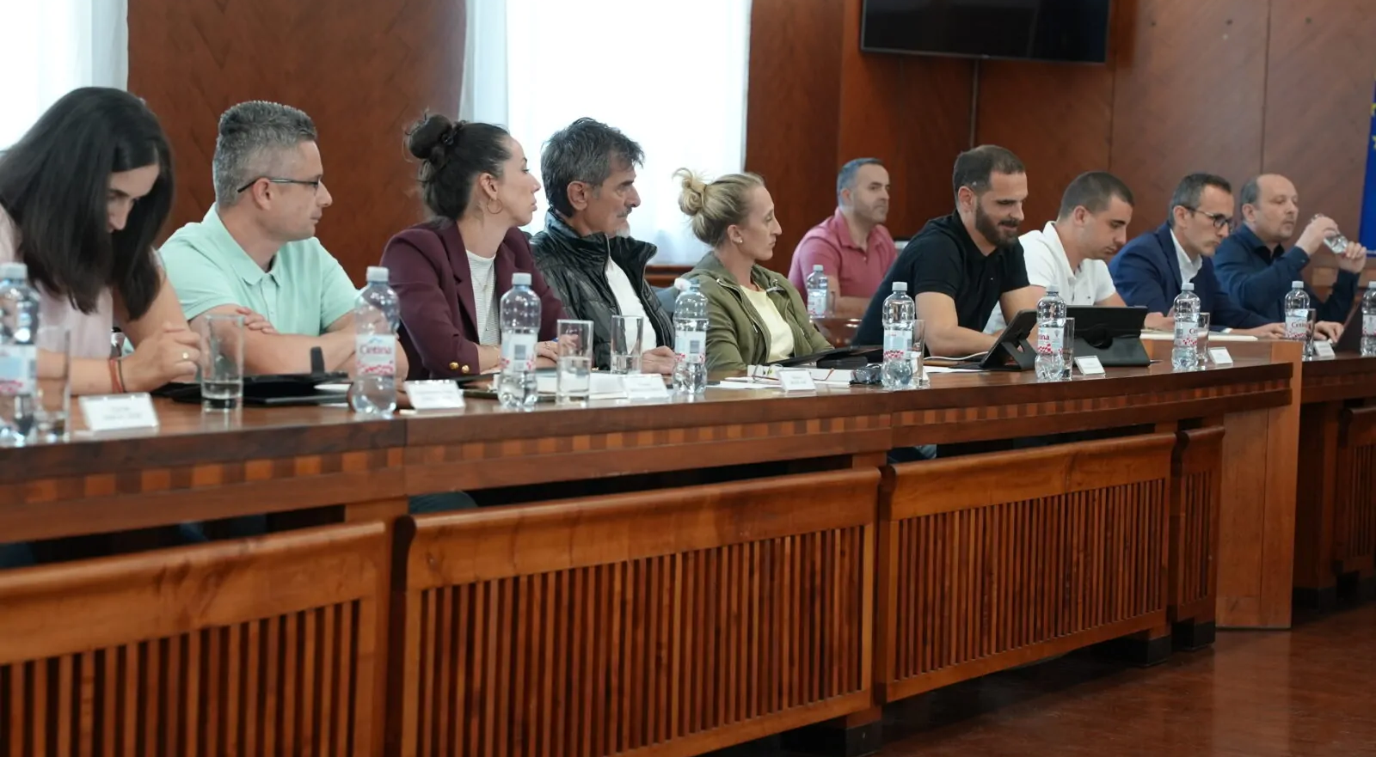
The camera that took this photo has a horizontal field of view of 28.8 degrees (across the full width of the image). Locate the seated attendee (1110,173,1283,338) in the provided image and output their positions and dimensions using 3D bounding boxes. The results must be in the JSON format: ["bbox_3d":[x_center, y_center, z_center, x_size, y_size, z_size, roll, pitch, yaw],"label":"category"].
[{"bbox_3d":[1.560,0.030,8.300,0.750,1.310,0.520,4,3,32],"label":"seated attendee"}]

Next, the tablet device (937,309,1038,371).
[{"bbox_3d":[0.791,-0.096,6.689,0.210,0.140,0.240,3,3,23],"label":"tablet device"}]

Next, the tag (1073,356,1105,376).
[{"bbox_3d":[0.968,-0.028,6.470,0.040,0.045,0.100,4,3,36],"label":"tag"}]

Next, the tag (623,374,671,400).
[{"bbox_3d":[-0.074,0.017,4.780,0.042,0.047,0.100,4,4,43],"label":"tag"}]

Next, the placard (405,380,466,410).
[{"bbox_3d":[-0.405,0.027,4.270,0.100,0.048,0.042,-1,4,-44],"label":"placard"}]

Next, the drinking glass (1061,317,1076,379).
[{"bbox_3d":[0.879,-0.069,6.320,0.060,0.147,0.060,4,3,31],"label":"drinking glass"}]

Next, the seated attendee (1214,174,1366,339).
[{"bbox_3d":[2.000,-0.003,9.000,0.750,1.340,0.520,4,3,32],"label":"seated attendee"}]

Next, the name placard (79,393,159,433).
[{"bbox_3d":[-0.779,0.045,3.643,0.040,0.047,0.132,3,3,29],"label":"name placard"}]

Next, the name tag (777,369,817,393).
[{"bbox_3d":[0.205,0.004,5.185,0.038,0.044,0.126,3,3,30],"label":"name tag"}]

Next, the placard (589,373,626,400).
[{"bbox_3d":[-0.149,0.012,4.760,0.035,0.046,0.100,3,3,32],"label":"placard"}]

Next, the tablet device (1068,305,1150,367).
[{"bbox_3d":[1.087,-0.108,7.000,0.255,0.150,0.110,1,13,-22],"label":"tablet device"}]

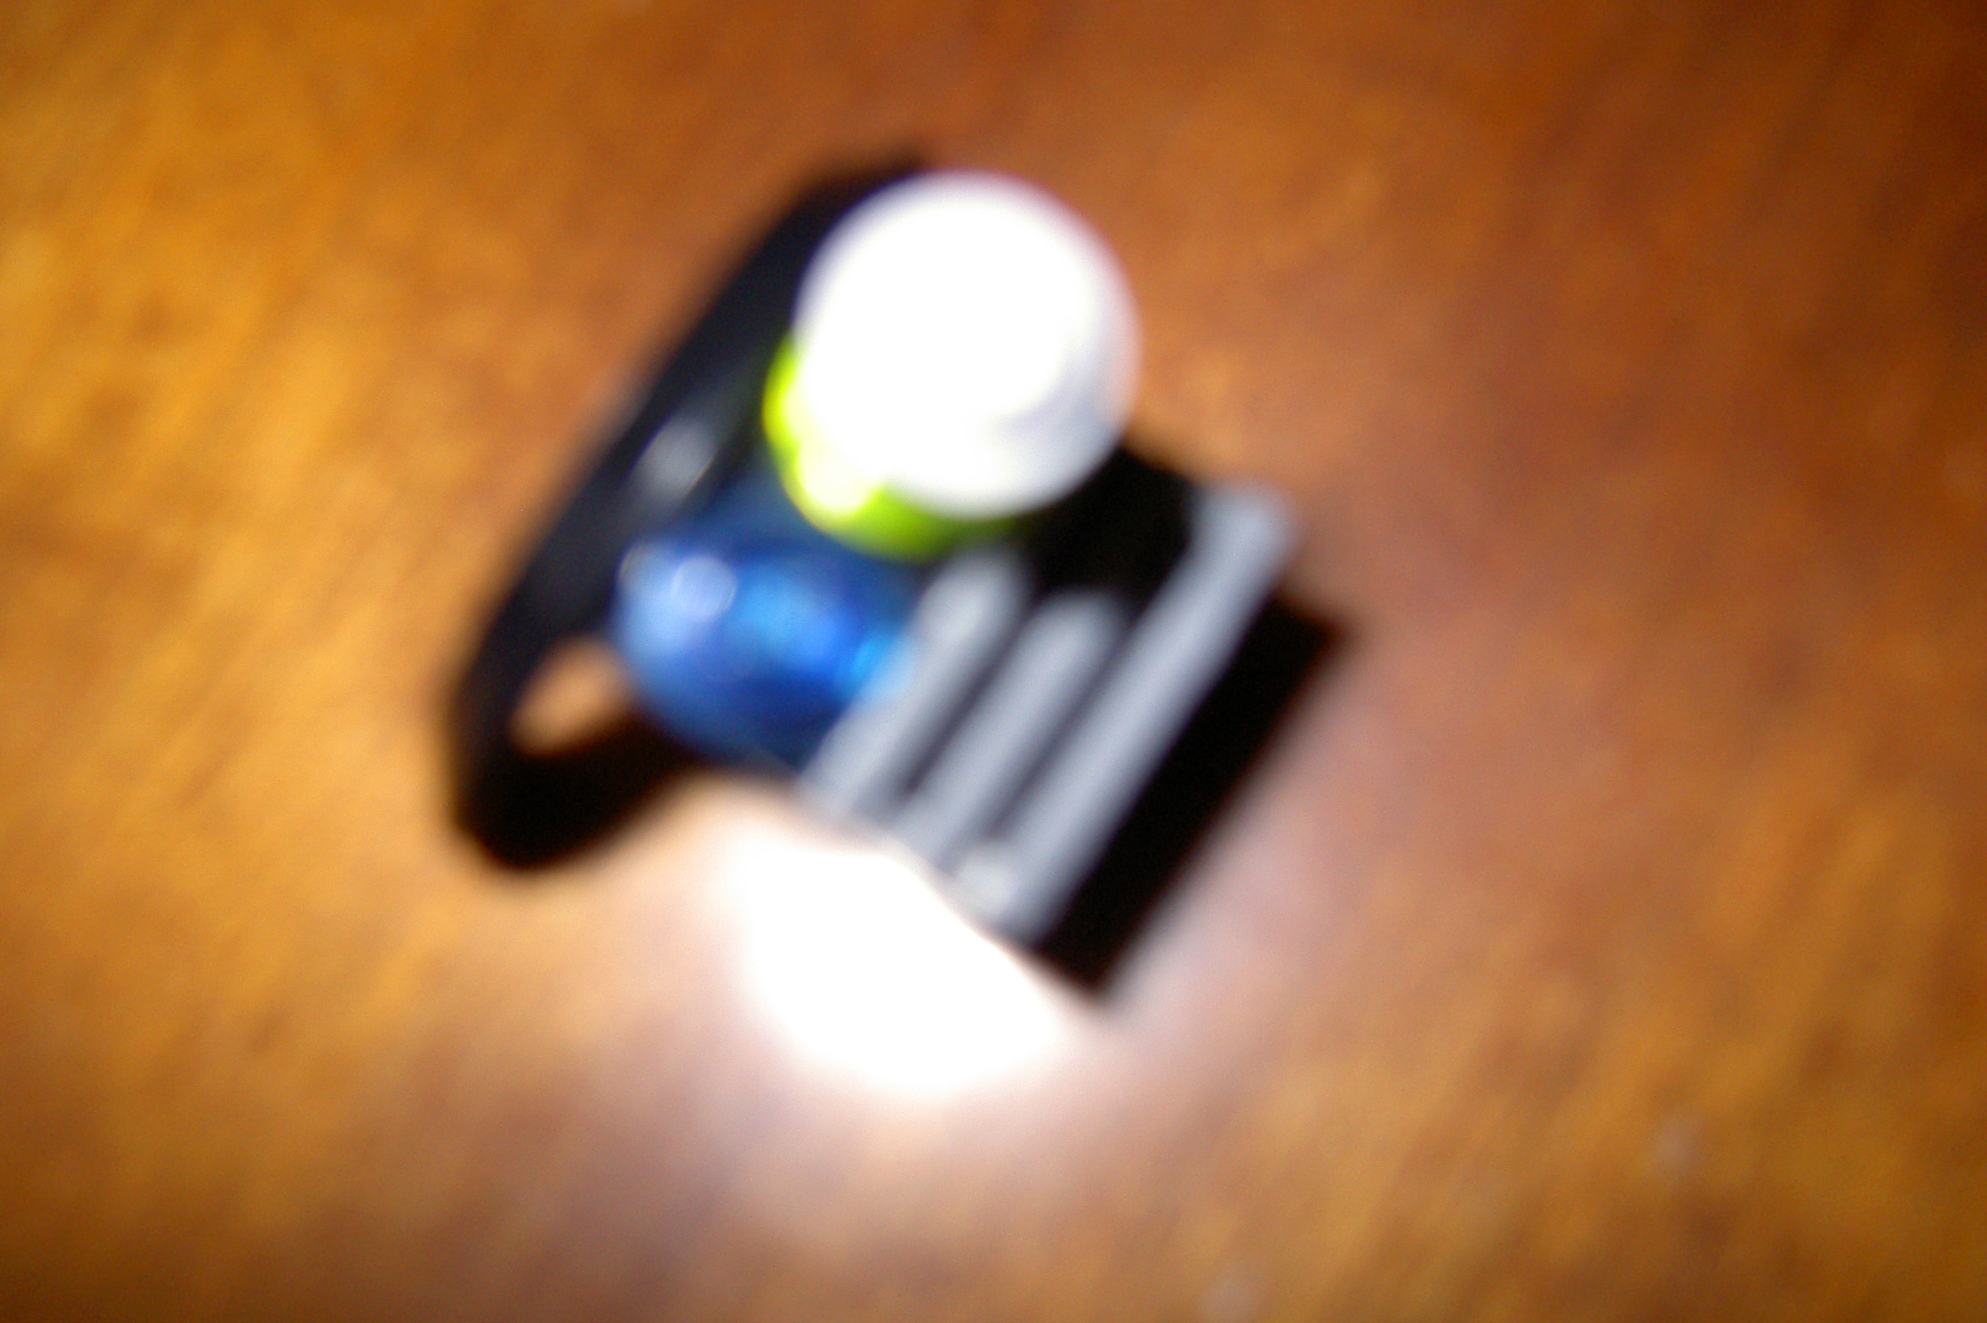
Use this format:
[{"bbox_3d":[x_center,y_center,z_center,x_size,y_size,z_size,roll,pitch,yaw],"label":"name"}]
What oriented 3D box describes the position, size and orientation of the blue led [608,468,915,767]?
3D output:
[{"bbox_3d":[-0.008,-0.001,0.075,0.011,0.011,0.011,28,73,13],"label":"blue led"}]

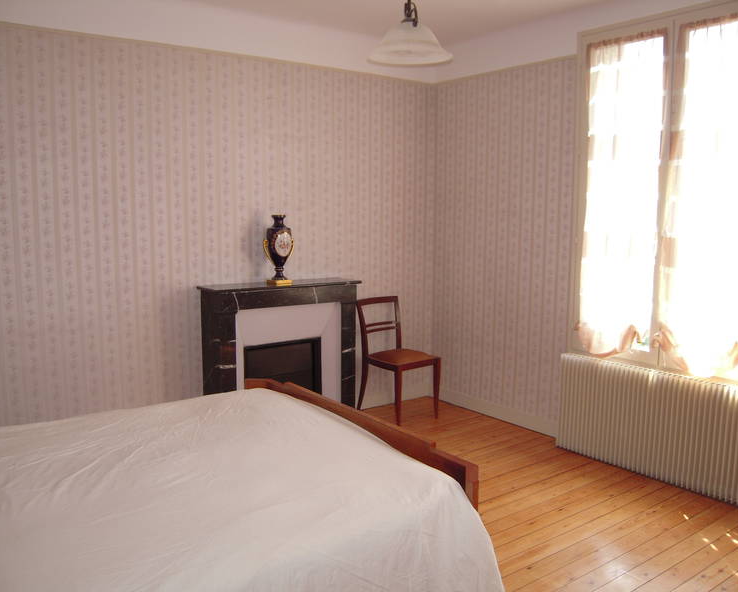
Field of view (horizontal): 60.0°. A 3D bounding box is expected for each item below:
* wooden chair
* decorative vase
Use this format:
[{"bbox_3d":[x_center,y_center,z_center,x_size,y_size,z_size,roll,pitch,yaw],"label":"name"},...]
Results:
[{"bbox_3d":[0.218,0.470,4.763,0.412,0.870,0.479,-5,9,-35],"label":"wooden chair"},{"bbox_3d":[-0.587,-0.298,4.159,0.217,0.455,0.163,-5,9,-35],"label":"decorative vase"}]

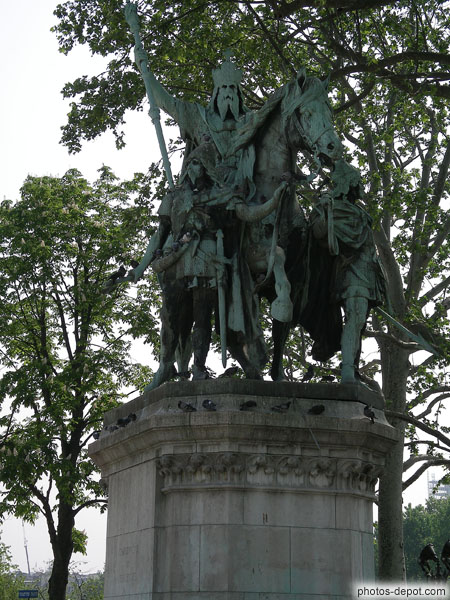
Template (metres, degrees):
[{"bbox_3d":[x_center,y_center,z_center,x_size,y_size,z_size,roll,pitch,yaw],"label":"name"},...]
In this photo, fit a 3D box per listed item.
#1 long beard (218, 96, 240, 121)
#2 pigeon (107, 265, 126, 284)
[{"bbox_3d":[0.077,-3.281,29.100,0.365,0.360,0.220,0,-11,0],"label":"long beard"},{"bbox_3d":[-1.763,-0.414,27.600,0.290,0.270,0.130,5,-12,-25],"label":"pigeon"}]

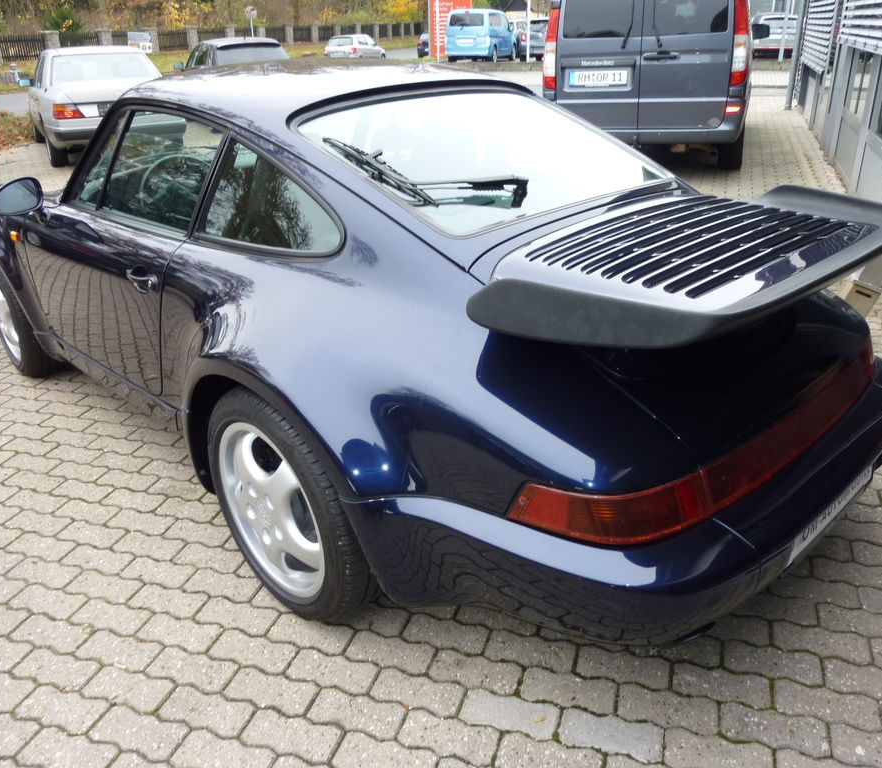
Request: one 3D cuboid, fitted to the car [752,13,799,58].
[{"bbox_3d":[13.400,-14.100,30.100,1.800,1.520,4.500,3,25,12],"label":"car"}]

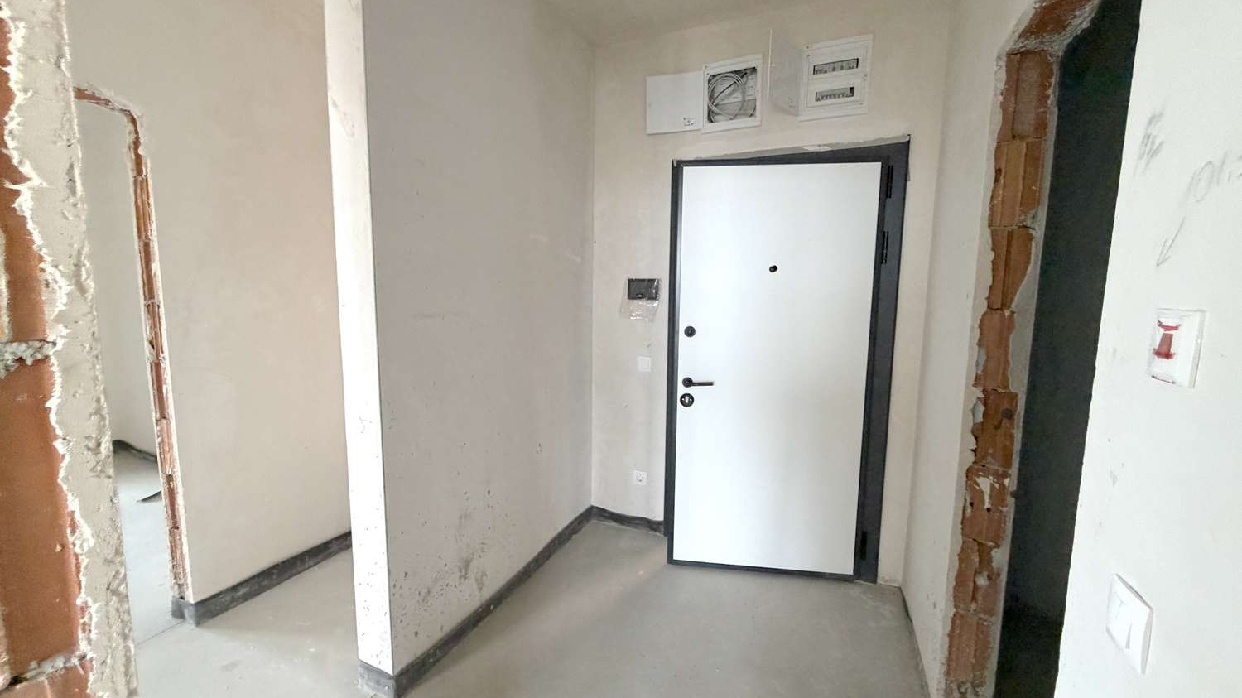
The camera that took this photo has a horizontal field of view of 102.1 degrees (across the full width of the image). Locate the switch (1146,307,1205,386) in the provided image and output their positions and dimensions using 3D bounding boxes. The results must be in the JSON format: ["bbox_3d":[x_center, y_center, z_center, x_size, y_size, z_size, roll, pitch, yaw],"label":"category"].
[{"bbox_3d":[0.610,-0.003,0.557,0.012,0.080,0.077,4,7,24],"label":"switch"}]

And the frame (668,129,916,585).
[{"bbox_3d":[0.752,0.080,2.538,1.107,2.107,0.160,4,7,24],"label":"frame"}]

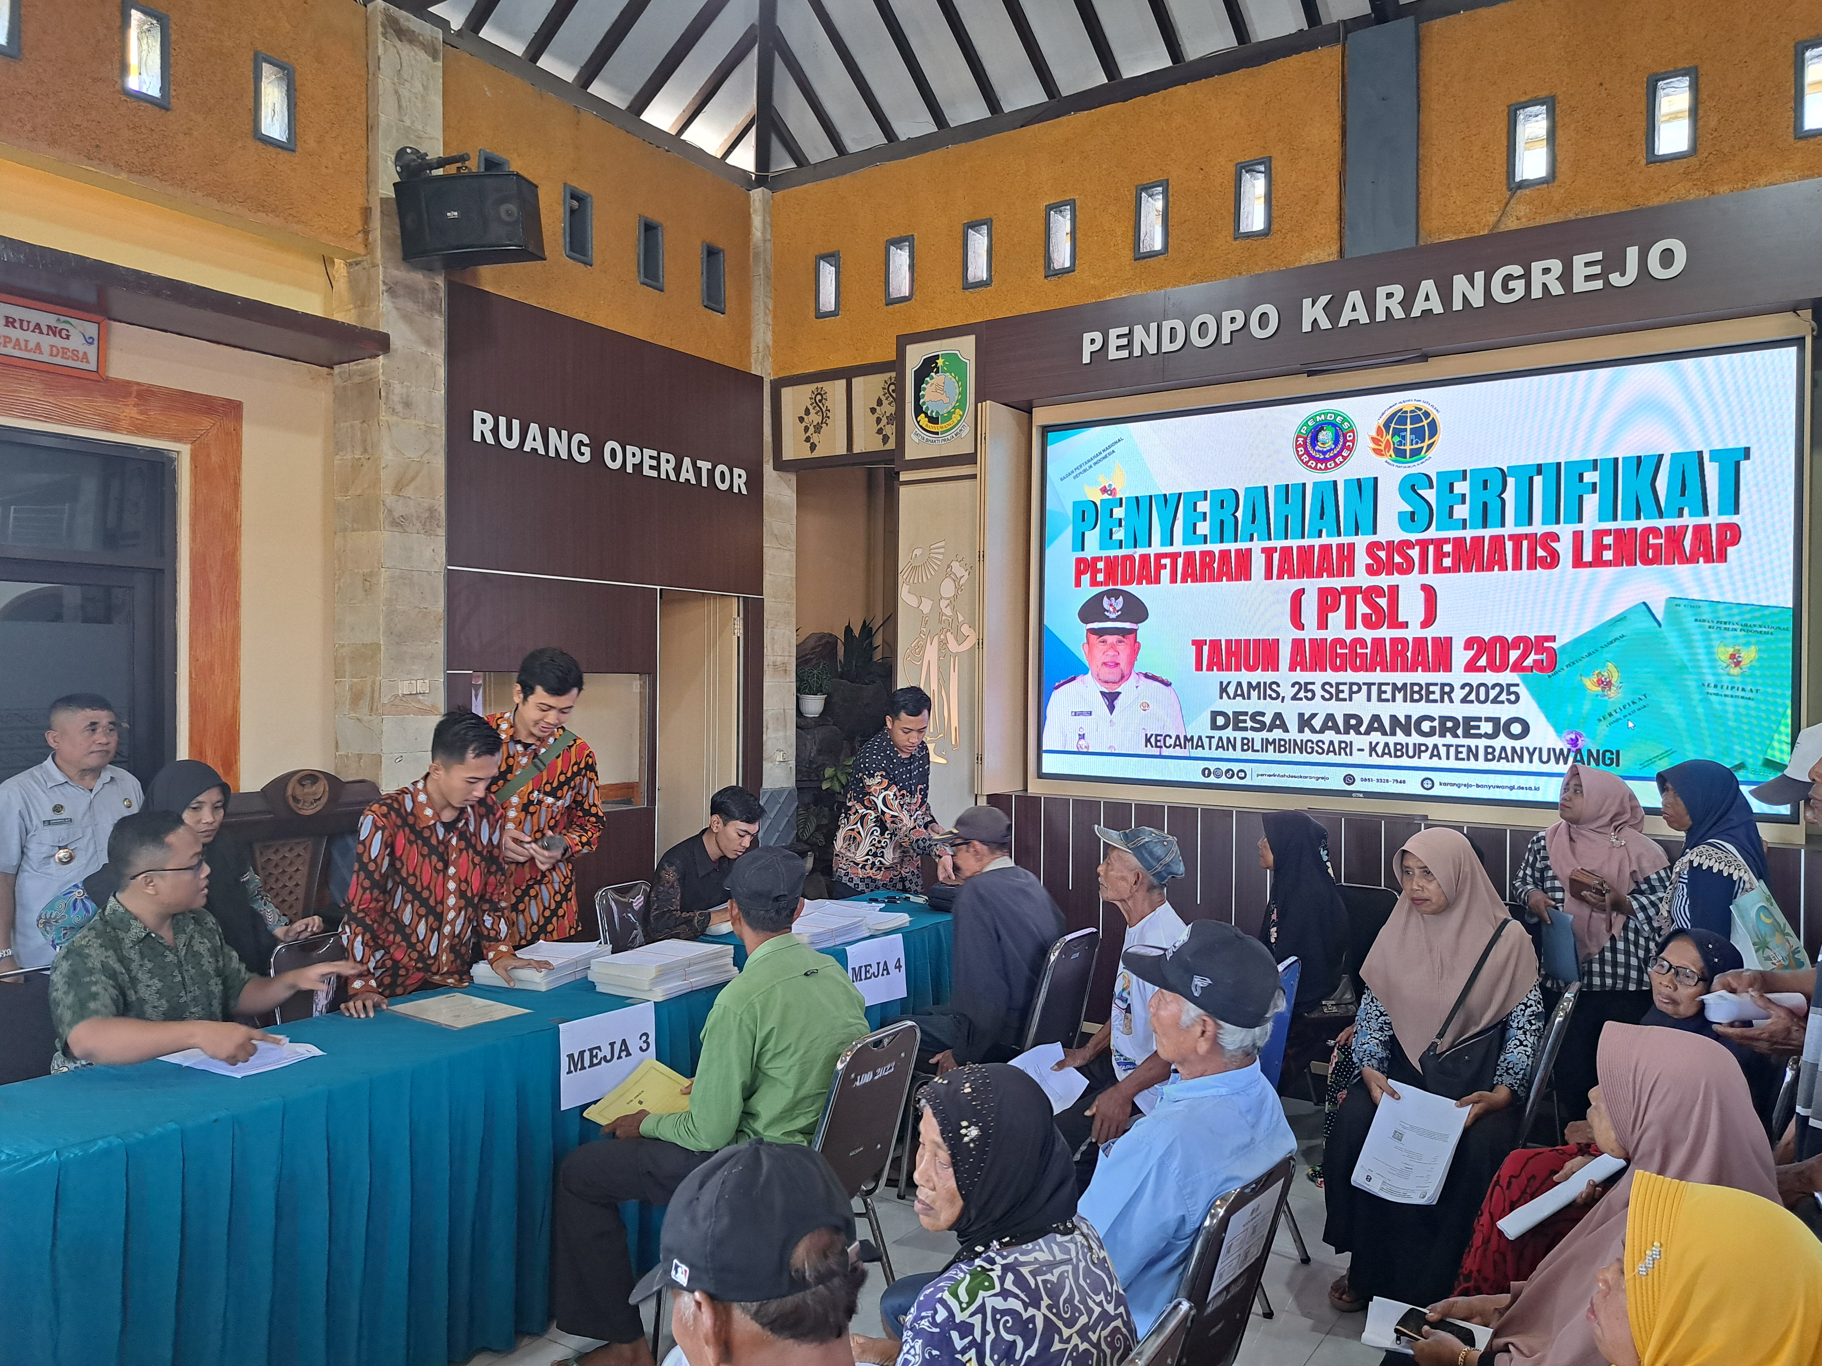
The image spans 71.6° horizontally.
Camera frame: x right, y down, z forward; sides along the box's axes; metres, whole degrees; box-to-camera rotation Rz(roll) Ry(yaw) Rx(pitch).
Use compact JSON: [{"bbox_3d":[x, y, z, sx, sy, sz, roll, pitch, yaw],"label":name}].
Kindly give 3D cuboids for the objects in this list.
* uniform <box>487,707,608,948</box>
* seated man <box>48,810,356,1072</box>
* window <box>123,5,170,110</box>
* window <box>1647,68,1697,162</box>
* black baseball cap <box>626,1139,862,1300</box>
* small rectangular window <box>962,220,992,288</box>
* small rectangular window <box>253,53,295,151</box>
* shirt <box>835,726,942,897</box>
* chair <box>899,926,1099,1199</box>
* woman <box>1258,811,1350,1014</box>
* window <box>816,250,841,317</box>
[{"bbox_3d":[-1.177,0.455,3.980,0.470,0.750,0.320,0,0,-10],"label":"uniform"},{"bbox_3d":[-1.728,0.983,3.129,0.800,1.290,0.620,1,0,23],"label":"seated man"},{"bbox_3d":[-2.608,-2.127,4.293,0.100,0.330,0.155,1,1,33],"label":"window"},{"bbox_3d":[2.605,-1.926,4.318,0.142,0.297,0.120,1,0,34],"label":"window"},{"bbox_3d":[-0.192,0.567,1.360,0.265,0.155,0.175,-6,-3,33],"label":"black baseball cap"},{"bbox_3d":[0.347,-2.129,6.300,0.157,0.343,0.100,1,1,33],"label":"small rectangular window"},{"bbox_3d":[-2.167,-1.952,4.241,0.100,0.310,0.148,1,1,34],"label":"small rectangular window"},{"bbox_3d":[-0.112,0.545,5.350,0.470,0.710,0.320,0,1,-37],"label":"shirt"},{"bbox_3d":[0.288,1.211,4.000,0.550,0.850,0.420,1,0,34],"label":"chair"},{"bbox_3d":[1.237,1.039,4.470,0.680,1.200,0.500,1,1,34],"label":"woman"},{"bbox_3d":[-0.431,-2.132,6.807,0.157,0.343,0.100,1,1,33],"label":"window"}]

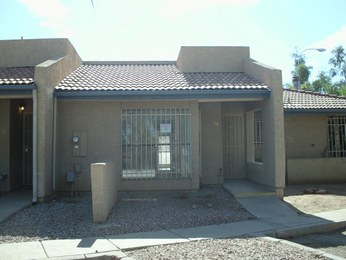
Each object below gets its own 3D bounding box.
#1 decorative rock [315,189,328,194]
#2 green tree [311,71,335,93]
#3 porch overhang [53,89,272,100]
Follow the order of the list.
[{"bbox_3d":[4.175,1.737,10.700,0.370,0.120,0.280,-1,-3,-5],"label":"decorative rock"},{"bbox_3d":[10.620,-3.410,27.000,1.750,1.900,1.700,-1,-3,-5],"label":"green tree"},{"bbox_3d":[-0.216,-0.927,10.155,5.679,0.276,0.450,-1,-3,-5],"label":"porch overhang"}]

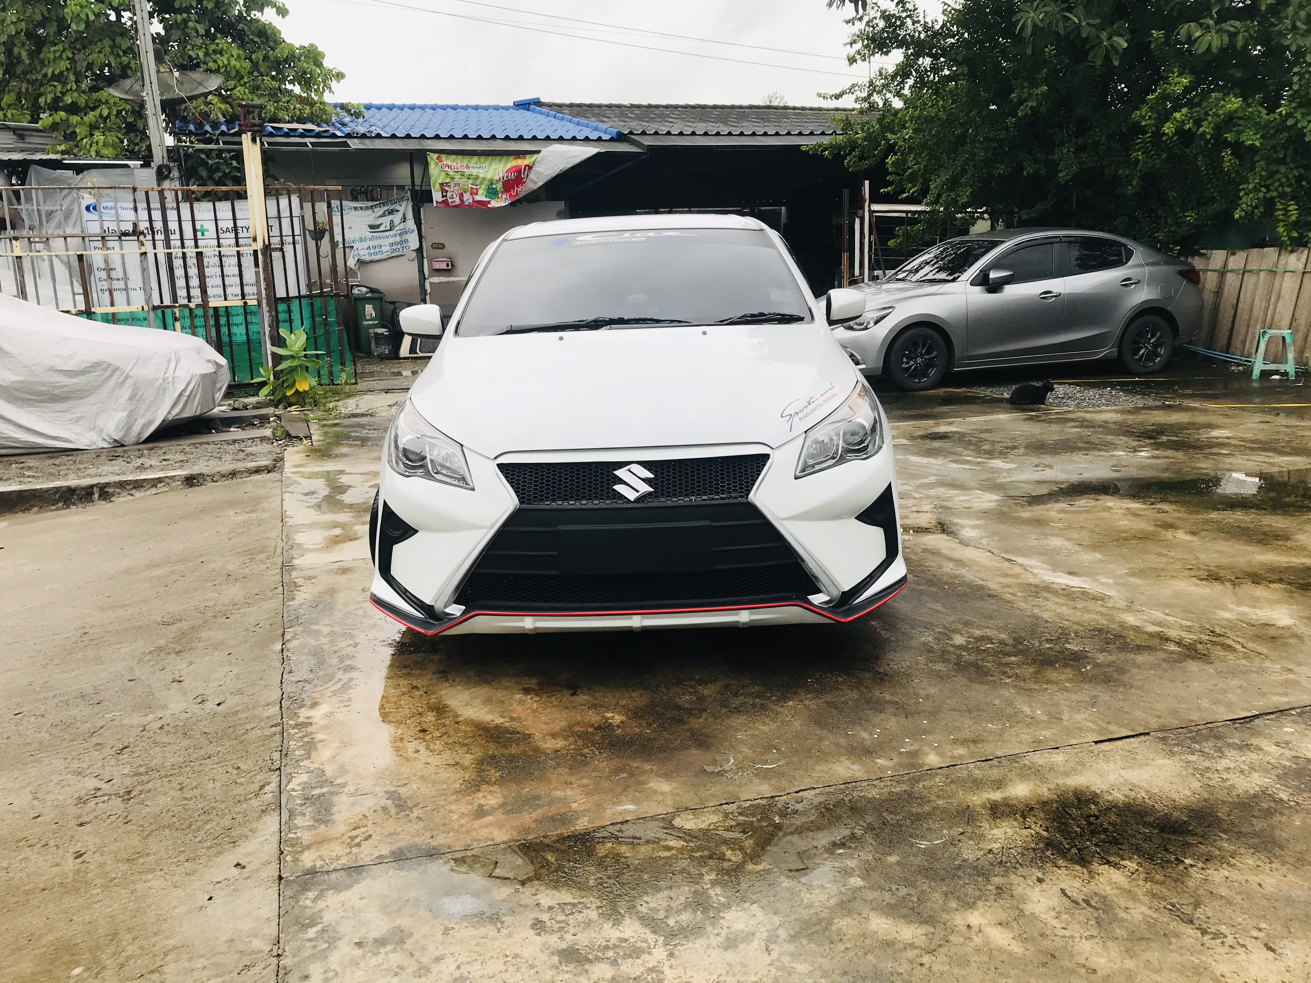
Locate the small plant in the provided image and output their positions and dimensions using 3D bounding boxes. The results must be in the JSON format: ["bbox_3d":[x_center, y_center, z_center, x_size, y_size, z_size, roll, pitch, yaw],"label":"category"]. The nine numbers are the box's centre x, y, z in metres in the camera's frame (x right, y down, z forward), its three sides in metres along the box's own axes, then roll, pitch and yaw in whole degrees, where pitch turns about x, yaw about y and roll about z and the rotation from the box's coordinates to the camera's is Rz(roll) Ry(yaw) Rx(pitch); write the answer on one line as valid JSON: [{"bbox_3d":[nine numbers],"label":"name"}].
[{"bbox_3d":[-3.578,-1.251,10.395,0.600,0.720,0.520,-2,12,0],"label":"small plant"}]

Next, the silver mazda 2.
[{"bbox_3d":[3.482,-1.934,10.876,4.320,1.470,1.720,-6,13,-17],"label":"silver mazda 2"}]

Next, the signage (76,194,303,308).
[{"bbox_3d":[-4.870,-2.525,11.193,2.188,1.146,0.060,-5,12,-13],"label":"signage"}]

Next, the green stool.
[{"bbox_3d":[5.797,-1.307,10.007,0.340,0.460,0.340,1,12,12],"label":"green stool"}]

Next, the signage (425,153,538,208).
[{"bbox_3d":[-2.354,-4.276,14.617,1.517,0.720,0.060,-5,12,-15],"label":"signage"}]

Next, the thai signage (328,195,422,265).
[{"bbox_3d":[-3.812,-3.557,14.452,1.136,0.907,0.060,-4,12,-12],"label":"thai signage"}]

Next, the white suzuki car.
[{"bbox_3d":[-0.079,-0.593,5.126,1.780,1.475,4.500,-2,12,0],"label":"white suzuki car"}]

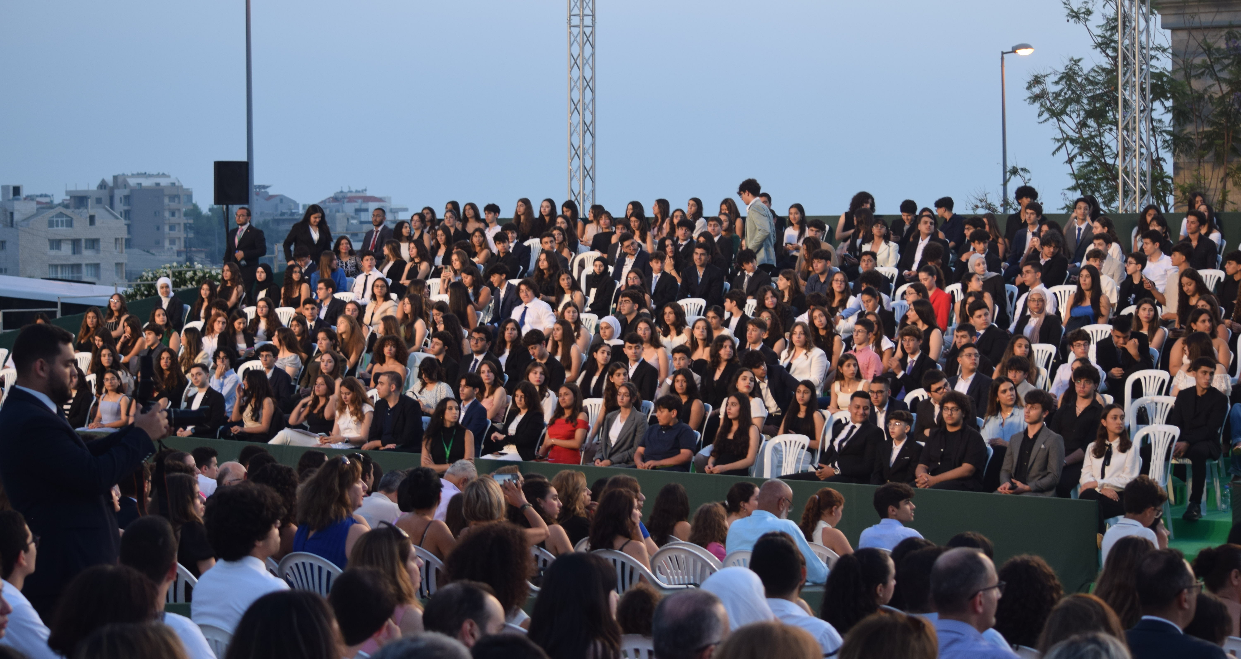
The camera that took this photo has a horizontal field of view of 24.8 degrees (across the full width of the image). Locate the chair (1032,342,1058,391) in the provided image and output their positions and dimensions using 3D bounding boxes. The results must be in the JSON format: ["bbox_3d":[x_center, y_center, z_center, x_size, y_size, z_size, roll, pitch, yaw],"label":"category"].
[{"bbox_3d":[3.436,0.565,24.234,0.450,0.870,0.520,1,3,40],"label":"chair"}]

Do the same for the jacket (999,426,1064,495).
[{"bbox_3d":[3.116,1.016,21.300,0.470,0.600,0.340,1,2,41],"label":"jacket"}]

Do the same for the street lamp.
[{"bbox_3d":[8.860,-2.980,63.139,0.740,6.800,0.280,-1,2,0],"label":"street lamp"}]

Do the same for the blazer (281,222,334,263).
[{"bbox_3d":[-3.706,-0.977,33.500,0.560,0.640,0.340,-1,2,-12],"label":"blazer"}]

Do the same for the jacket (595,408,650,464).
[{"bbox_3d":[0.004,0.896,22.700,0.460,0.560,0.420,1,3,36],"label":"jacket"}]

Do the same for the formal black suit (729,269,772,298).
[{"bbox_3d":[1.426,-0.403,30.900,0.450,0.520,0.340,0,1,34],"label":"formal black suit"}]

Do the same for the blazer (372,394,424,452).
[{"bbox_3d":[-1.938,0.862,24.400,0.480,0.580,0.440,1,3,38],"label":"blazer"}]

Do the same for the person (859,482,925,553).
[{"bbox_3d":[1.704,1.552,17.400,0.500,1.250,0.750,1,3,36],"label":"person"}]

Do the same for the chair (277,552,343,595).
[{"bbox_3d":[-1.252,1.393,12.805,0.570,0.820,0.560,1,3,41],"label":"chair"}]

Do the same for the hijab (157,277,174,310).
[{"bbox_3d":[-5.234,-0.413,32.500,0.220,0.370,0.250,0,2,0],"label":"hijab"}]

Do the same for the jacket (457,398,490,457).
[{"bbox_3d":[-1.405,0.919,26.000,0.320,0.570,0.420,-1,2,-42],"label":"jacket"}]

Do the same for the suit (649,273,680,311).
[{"bbox_3d":[0.452,-0.345,29.600,0.440,0.560,0.340,1,3,36],"label":"suit"}]

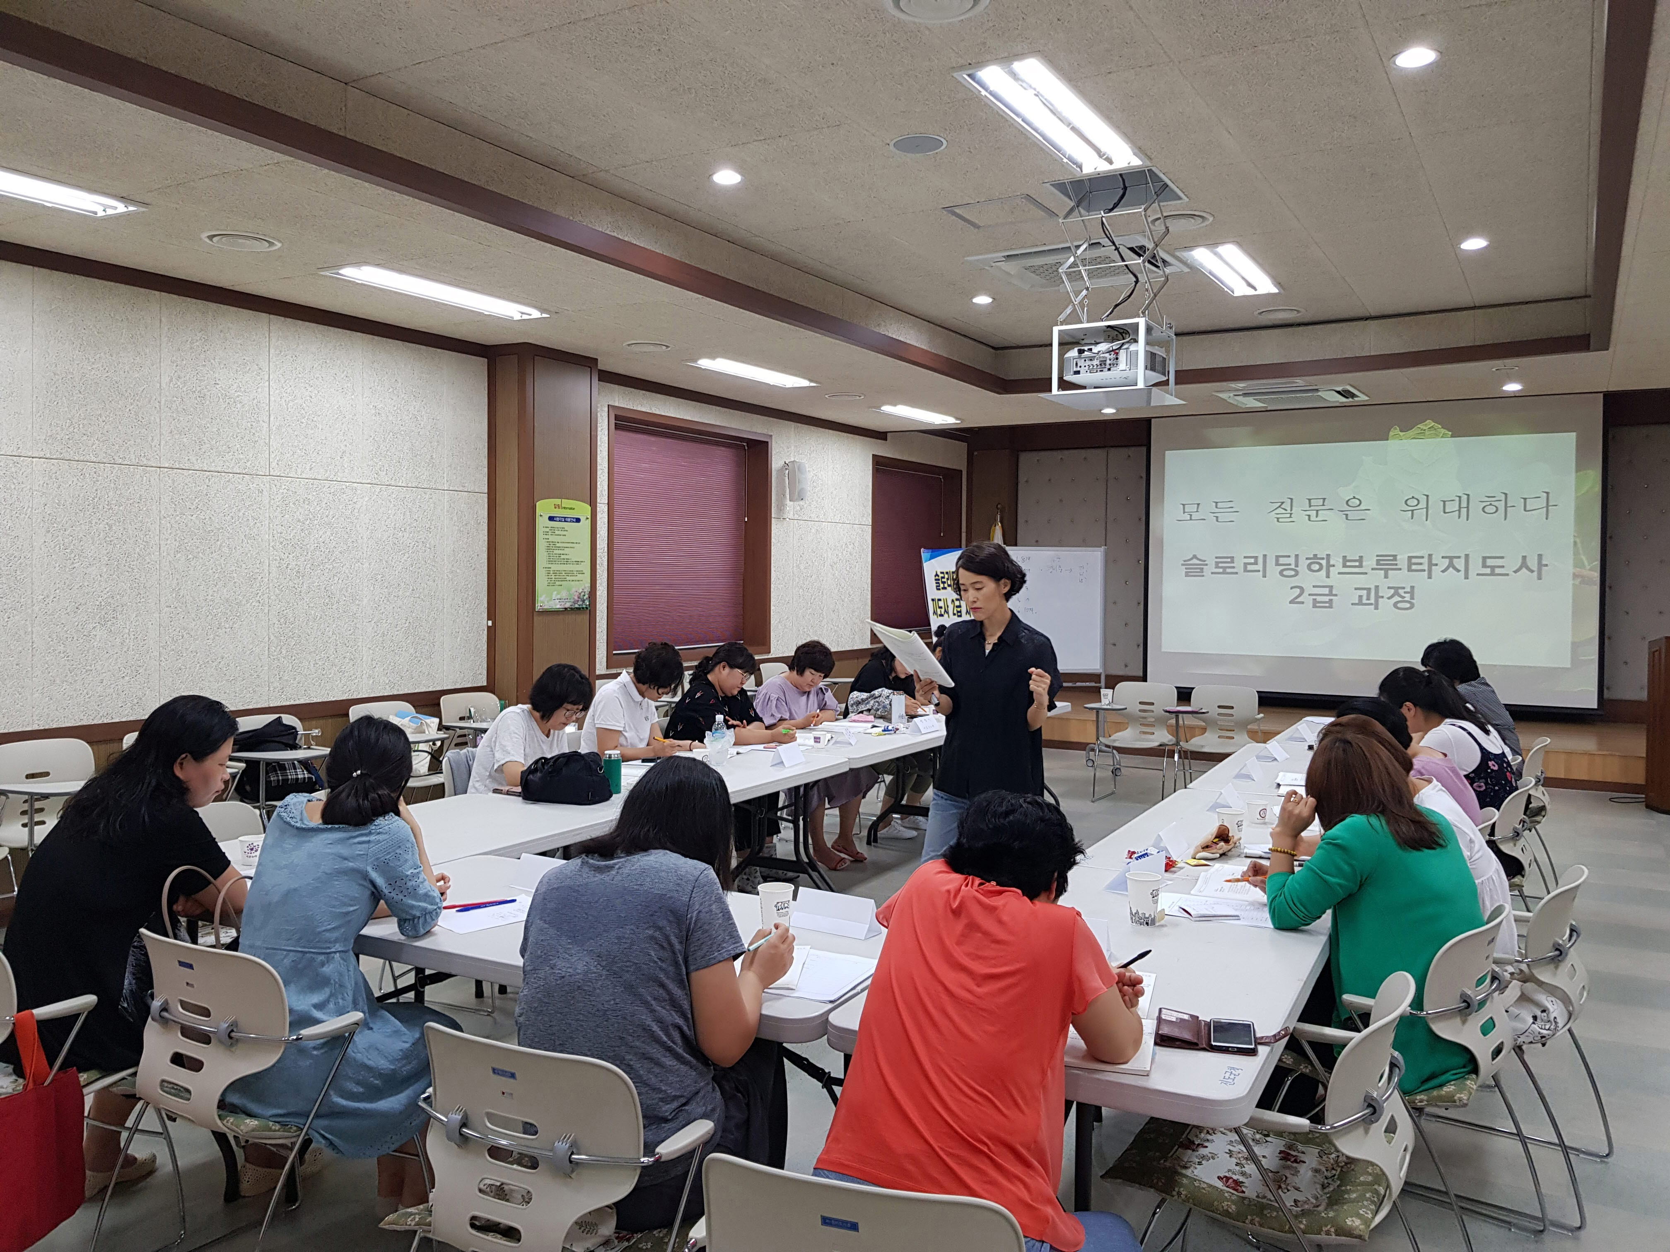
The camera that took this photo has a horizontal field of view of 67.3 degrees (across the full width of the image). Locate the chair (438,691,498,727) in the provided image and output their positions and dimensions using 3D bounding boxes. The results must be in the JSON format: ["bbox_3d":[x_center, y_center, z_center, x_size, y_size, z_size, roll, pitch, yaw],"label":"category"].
[{"bbox_3d":[-2.175,0.855,7.857,0.600,0.840,0.600,2,2,39],"label":"chair"}]

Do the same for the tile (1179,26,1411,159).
[{"bbox_3d":[1.742,-1.953,4.659,0.610,0.015,1.120,2,3,31],"label":"tile"}]

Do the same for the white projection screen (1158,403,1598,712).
[{"bbox_3d":[5.085,-0.719,12.241,4.060,2.830,0.060,2,3,30],"label":"white projection screen"}]

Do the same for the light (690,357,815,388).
[{"bbox_3d":[-0.588,-1.892,9.305,0.300,0.080,1.330,1,2,31],"label":"light"}]

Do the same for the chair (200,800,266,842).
[{"bbox_3d":[-1.773,0.970,3.714,0.570,0.800,0.540,2,3,31],"label":"chair"}]

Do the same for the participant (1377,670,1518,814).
[{"bbox_3d":[2.289,0.787,4.923,0.780,1.220,0.500,3,3,43],"label":"participant"}]

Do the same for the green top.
[{"bbox_3d":[1.248,0.705,2.945,0.470,0.620,0.490,-1,3,-42],"label":"green top"}]

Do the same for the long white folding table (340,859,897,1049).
[{"bbox_3d":[-0.540,1.049,2.933,1.510,0.730,0.740,2,2,27],"label":"long white folding table"}]

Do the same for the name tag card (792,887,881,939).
[{"bbox_3d":[0.003,0.684,3.001,0.211,0.086,0.076,2,2,34],"label":"name tag card"}]

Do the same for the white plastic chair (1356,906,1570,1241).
[{"bbox_3d":[1.349,1.062,2.994,0.560,0.790,0.570,2,2,39],"label":"white plastic chair"}]

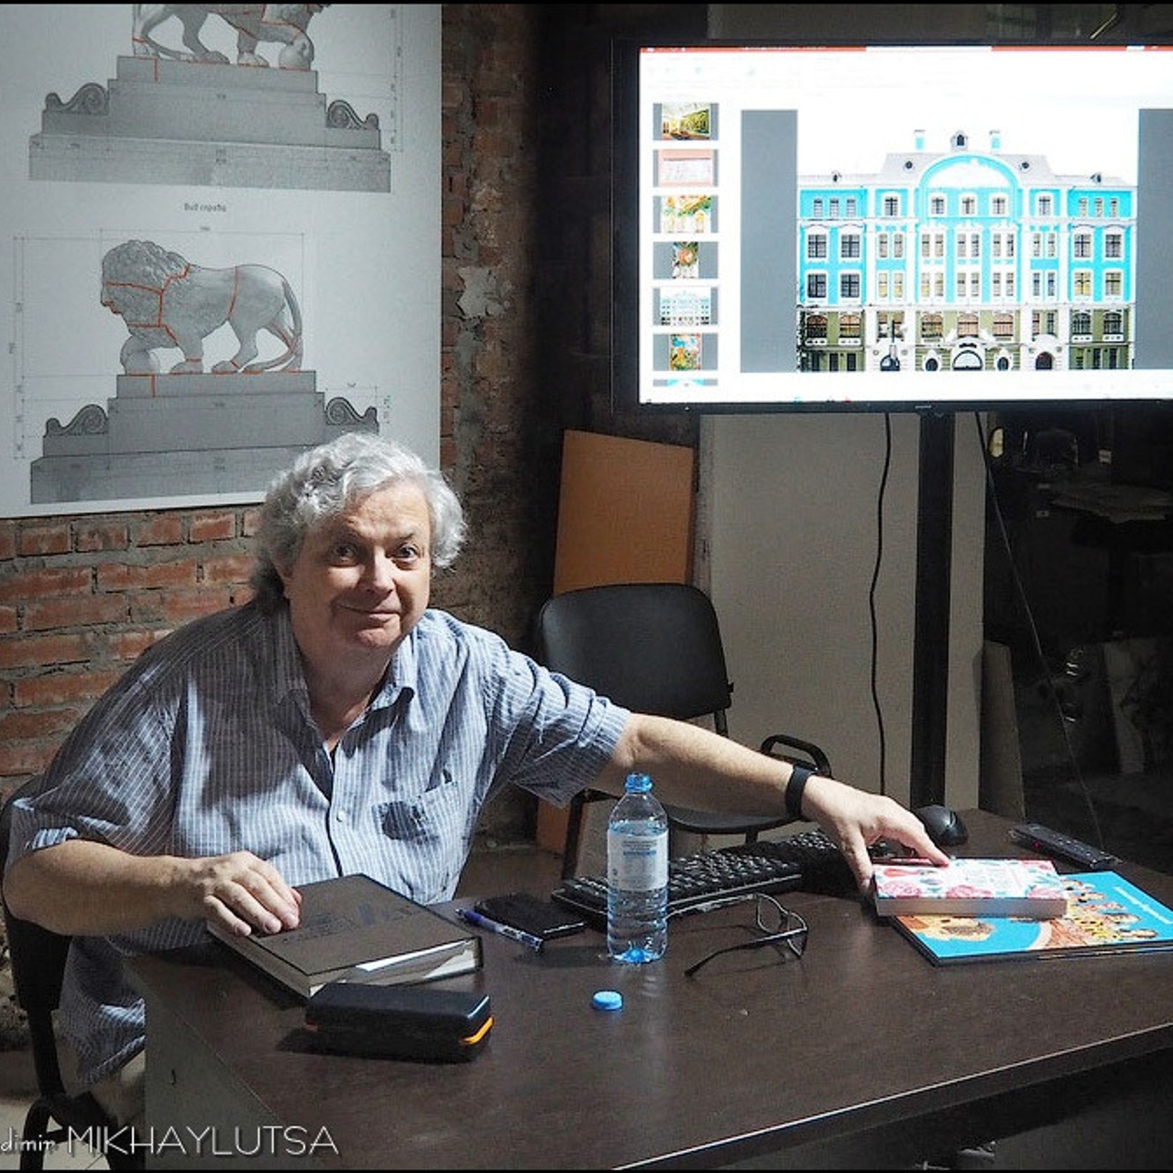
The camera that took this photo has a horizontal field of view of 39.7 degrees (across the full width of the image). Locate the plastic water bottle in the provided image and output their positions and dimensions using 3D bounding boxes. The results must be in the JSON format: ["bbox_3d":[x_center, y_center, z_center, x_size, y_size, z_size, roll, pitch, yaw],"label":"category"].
[{"bbox_3d":[0.056,0.296,1.732,0.065,0.203,0.065,0,7,0],"label":"plastic water bottle"}]

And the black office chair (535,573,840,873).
[{"bbox_3d":[0.235,0.458,3.379,0.550,0.850,0.580,-5,9,-34],"label":"black office chair"}]

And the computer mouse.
[{"bbox_3d":[0.474,0.318,2.200,0.062,0.038,0.108,-6,10,-38],"label":"computer mouse"}]

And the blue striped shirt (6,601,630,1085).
[{"bbox_3d":[-0.337,0.283,2.029,0.730,0.530,0.420,-3,8,-20],"label":"blue striped shirt"}]

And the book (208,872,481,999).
[{"bbox_3d":[-0.269,0.379,1.767,0.196,0.030,0.258,-5,9,-35],"label":"book"}]

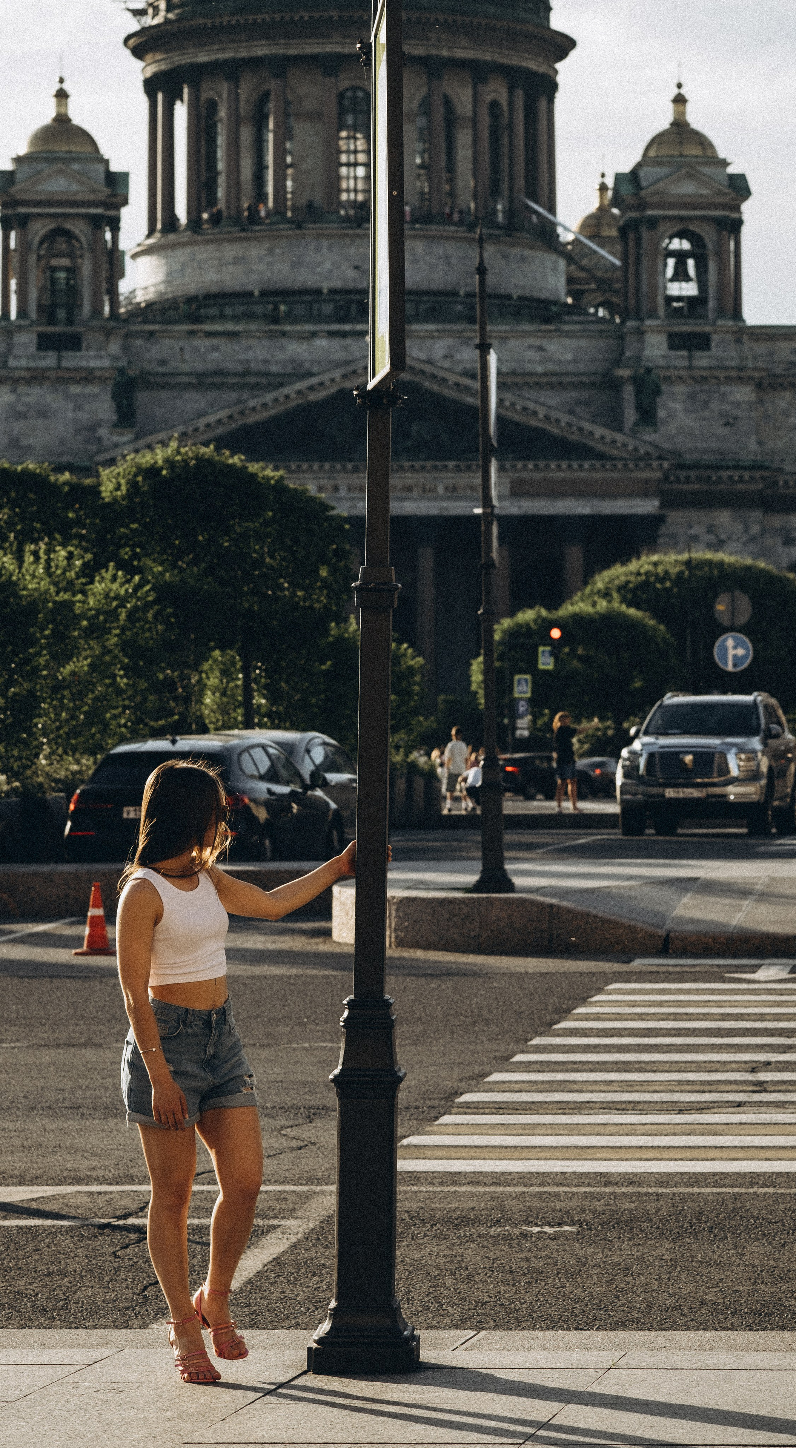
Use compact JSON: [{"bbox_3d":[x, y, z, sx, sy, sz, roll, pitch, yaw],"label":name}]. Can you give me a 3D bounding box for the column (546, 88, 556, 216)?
[{"bbox_3d":[13.956,-52.429,354.000,1.400,12.800,1.400,0,0,0],"label":"column"}]

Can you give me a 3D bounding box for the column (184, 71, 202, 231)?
[{"bbox_3d":[-18.301,-51.200,344.000,1.450,14.000,1.450,0,0,0],"label":"column"}]

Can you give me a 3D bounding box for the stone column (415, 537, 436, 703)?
[{"bbox_3d":[2.233,-8.246,311.000,1.800,16.000,1.800,0,0,0],"label":"stone column"}]

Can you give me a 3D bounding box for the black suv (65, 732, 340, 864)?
[{"bbox_3d":[-2.100,0.920,43.700,1.900,1.570,4.650,0,0,14],"label":"black suv"}]

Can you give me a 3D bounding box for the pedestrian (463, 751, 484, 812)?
[{"bbox_3d":[1.277,0.986,66.000,0.500,1.060,0.500,0,1,-30],"label":"pedestrian"}]

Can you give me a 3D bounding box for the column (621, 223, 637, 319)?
[{"bbox_3d":[18.548,-36.445,310.200,1.200,8.200,1.200,0,0,-4],"label":"column"}]

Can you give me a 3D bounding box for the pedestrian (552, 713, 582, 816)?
[{"bbox_3d":[2.766,0.613,62.500,0.500,1.660,0.480,0,0,0],"label":"pedestrian"}]

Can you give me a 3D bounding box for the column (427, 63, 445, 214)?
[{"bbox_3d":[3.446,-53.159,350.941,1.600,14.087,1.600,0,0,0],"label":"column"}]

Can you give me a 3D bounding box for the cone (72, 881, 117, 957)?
[{"bbox_3d":[-2.277,1.472,29.200,0.355,0.560,0.355,0,0,0],"label":"cone"}]

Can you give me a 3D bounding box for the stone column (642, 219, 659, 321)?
[{"bbox_3d":[21.112,-38.091,323.000,1.250,8.800,1.250,0,0,0],"label":"stone column"}]

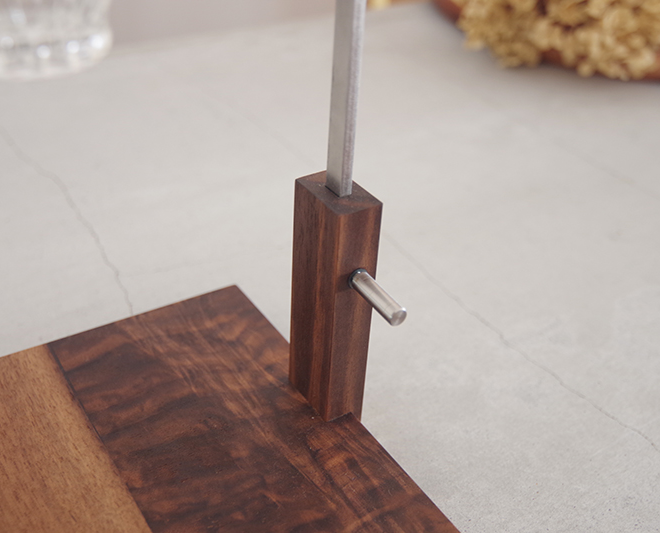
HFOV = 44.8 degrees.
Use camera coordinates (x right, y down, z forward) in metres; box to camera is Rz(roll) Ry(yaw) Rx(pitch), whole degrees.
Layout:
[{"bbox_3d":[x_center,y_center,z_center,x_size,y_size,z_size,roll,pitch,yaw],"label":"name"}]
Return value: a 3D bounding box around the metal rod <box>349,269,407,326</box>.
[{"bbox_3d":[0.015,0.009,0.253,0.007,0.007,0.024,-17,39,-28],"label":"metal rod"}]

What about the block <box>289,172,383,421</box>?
[{"bbox_3d":[0.000,0.017,0.281,0.016,0.098,0.026,-17,39,-28],"label":"block"}]

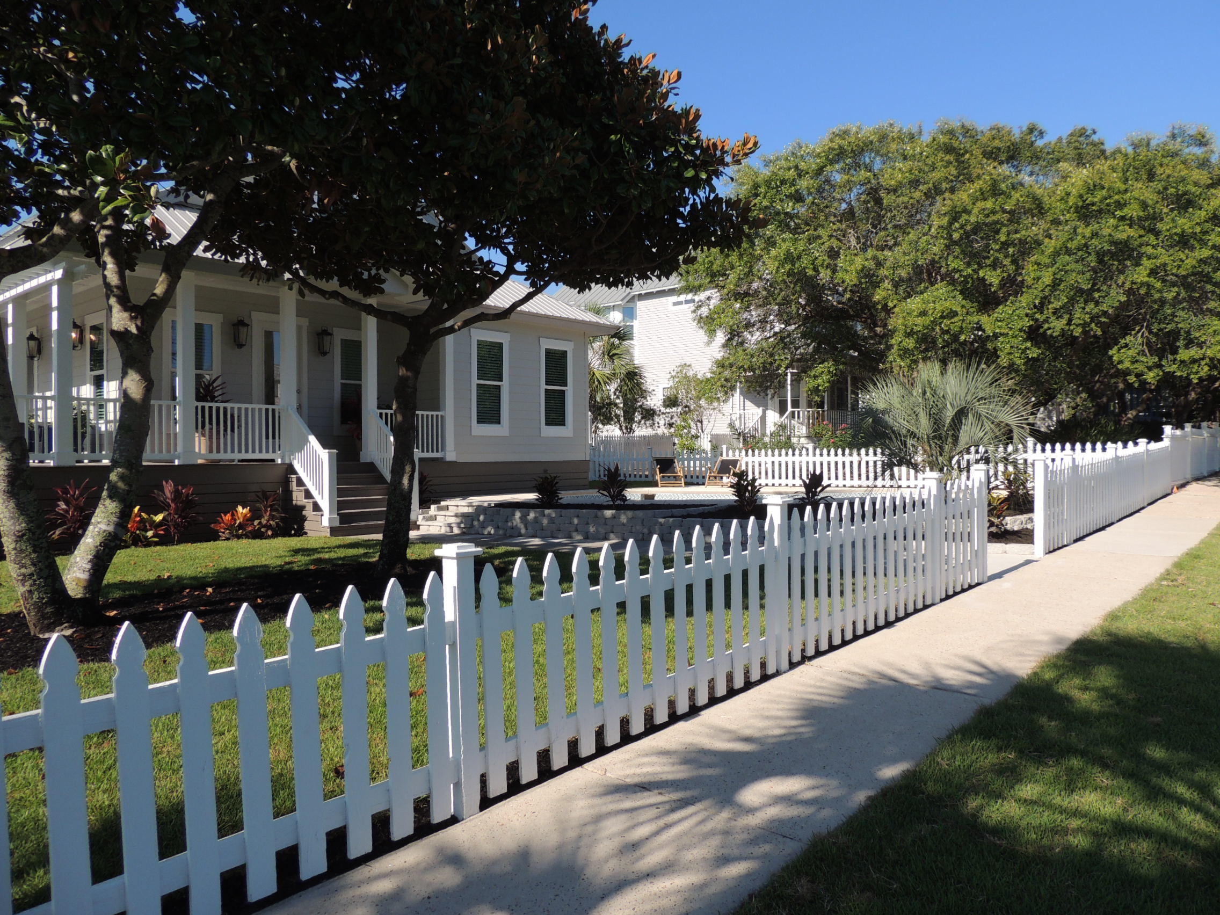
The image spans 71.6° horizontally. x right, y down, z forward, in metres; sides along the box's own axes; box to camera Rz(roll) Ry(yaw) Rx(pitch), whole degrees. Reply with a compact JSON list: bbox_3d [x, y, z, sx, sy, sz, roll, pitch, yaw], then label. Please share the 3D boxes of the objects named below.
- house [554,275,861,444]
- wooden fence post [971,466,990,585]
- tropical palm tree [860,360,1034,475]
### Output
[{"bbox_3d":[4.950,-4.850,38.500,14.200,11.000,10.000,-1,0,42],"label":"house"},{"bbox_3d":[3.450,0.620,7.870,0.120,1.100,0.120,-1,0,42],"label":"wooden fence post"},{"bbox_3d":[4.970,-0.360,12.500,2.550,2.100,2.500,-1,0,22],"label":"tropical palm tree"}]

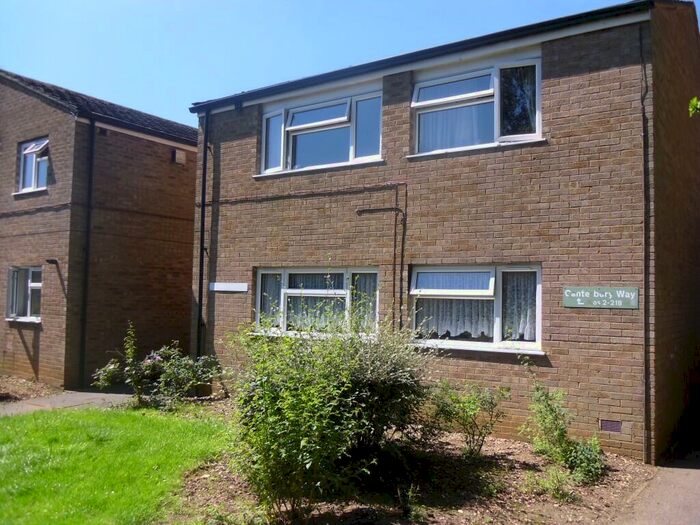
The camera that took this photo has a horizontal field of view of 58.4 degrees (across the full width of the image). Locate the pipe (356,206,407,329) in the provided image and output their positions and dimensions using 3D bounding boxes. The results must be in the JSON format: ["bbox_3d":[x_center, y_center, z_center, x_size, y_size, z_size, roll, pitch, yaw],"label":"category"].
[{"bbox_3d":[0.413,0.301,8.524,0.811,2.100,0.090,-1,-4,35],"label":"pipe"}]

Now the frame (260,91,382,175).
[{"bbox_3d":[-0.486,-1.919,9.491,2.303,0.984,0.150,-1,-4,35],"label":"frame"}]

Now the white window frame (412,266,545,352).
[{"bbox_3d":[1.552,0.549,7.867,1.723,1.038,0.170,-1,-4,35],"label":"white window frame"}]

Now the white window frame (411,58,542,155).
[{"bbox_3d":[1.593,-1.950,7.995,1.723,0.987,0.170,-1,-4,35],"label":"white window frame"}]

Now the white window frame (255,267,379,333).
[{"bbox_3d":[-0.546,0.581,9.388,2.337,1.000,0.130,-1,-4,35],"label":"white window frame"}]

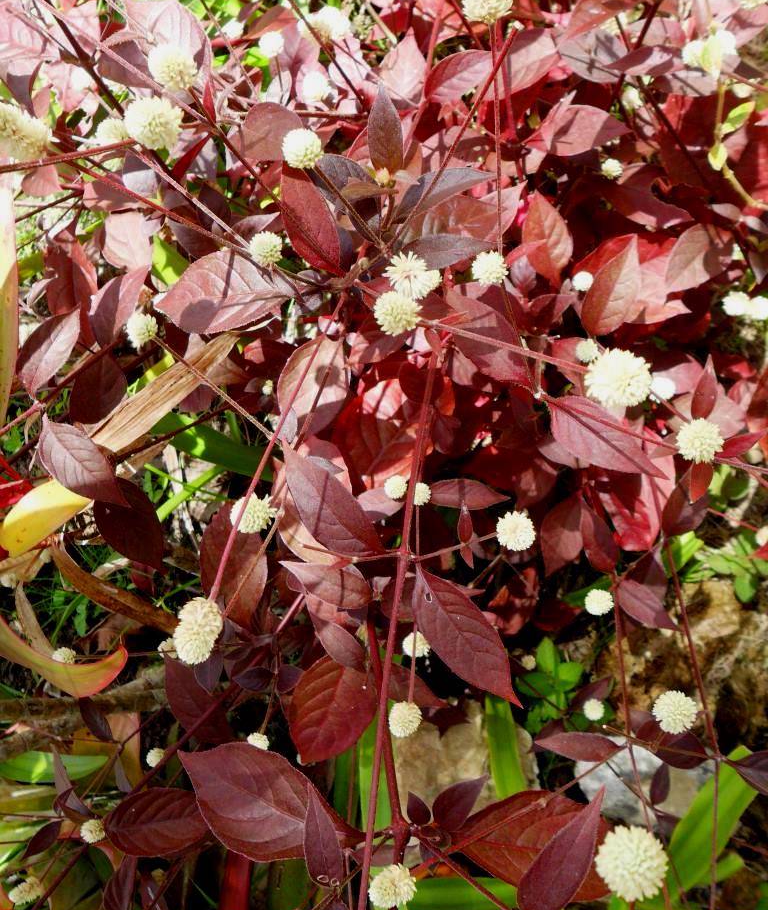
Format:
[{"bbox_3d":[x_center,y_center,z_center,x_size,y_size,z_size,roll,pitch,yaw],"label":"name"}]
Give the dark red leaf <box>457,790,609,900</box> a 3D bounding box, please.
[{"bbox_3d":[0.073,0.189,0.530,0.081,0.014,0.049,14,66,-6],"label":"dark red leaf"}]

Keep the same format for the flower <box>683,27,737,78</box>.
[{"bbox_3d":[0.184,-0.228,0.620,0.029,0.026,0.020,0,44,0],"label":"flower"}]

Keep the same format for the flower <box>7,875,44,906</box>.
[{"bbox_3d":[-0.163,0.199,0.500,0.017,0.011,0.011,-32,44,-18],"label":"flower"}]

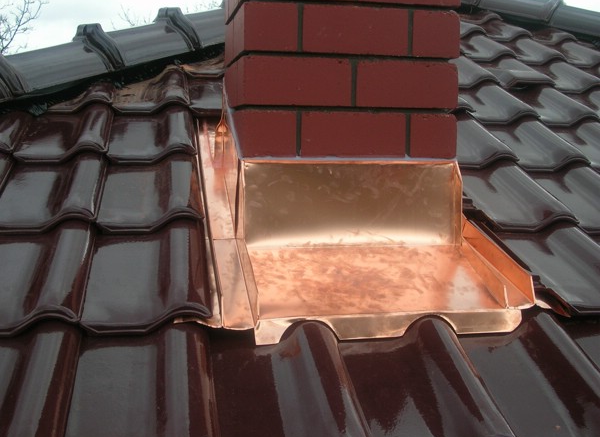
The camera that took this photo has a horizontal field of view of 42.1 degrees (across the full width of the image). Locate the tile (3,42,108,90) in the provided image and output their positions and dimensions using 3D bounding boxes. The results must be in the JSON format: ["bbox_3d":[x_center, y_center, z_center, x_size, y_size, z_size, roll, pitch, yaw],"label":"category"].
[{"bbox_3d":[-0.832,-0.495,2.530,0.235,0.112,0.365,5,23,35],"label":"tile"}]

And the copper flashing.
[{"bbox_3d":[0.122,-0.044,1.835,0.664,0.239,0.903,0,24,-11],"label":"copper flashing"}]

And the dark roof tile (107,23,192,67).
[{"bbox_3d":[-0.604,-0.637,2.842,0.235,0.112,0.365,5,23,35],"label":"dark roof tile"}]

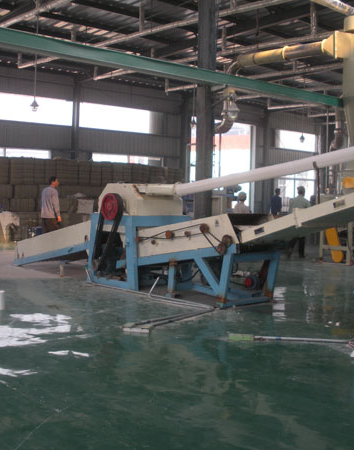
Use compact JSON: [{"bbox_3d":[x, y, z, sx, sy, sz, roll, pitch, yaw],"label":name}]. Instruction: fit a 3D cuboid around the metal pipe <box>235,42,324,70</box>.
[{"bbox_3d":[2.360,-3.930,14.600,0.260,0.260,2.600,-1,4,-41],"label":"metal pipe"}]

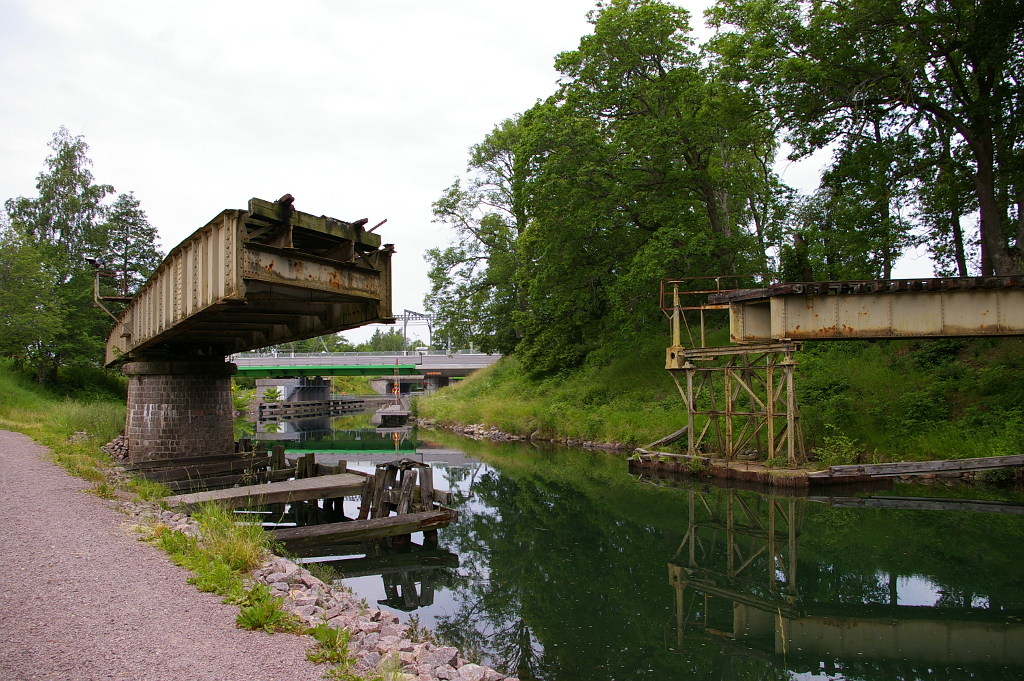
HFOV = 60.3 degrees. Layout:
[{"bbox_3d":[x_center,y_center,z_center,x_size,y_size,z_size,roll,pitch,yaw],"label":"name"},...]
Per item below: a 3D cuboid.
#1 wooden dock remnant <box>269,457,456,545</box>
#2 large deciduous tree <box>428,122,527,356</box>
[{"bbox_3d":[-2.690,2.681,14.560,3.150,1.220,1.950,2,-4,-38],"label":"wooden dock remnant"},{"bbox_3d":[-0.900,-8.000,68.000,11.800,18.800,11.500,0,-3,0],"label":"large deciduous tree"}]

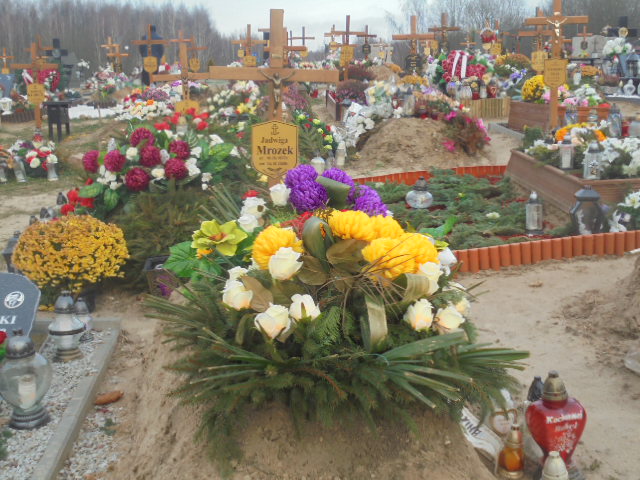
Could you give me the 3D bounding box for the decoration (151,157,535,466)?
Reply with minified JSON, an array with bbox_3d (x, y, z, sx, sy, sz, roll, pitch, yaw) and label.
[{"bbox_3d":[0.056,0.201,2.550,1.080,0.600,0.900,-2,14,-3],"label":"decoration"}]

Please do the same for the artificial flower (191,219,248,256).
[{"bbox_3d":[-0.316,-0.008,2.500,0.175,0.115,0.140,0,14,0],"label":"artificial flower"}]

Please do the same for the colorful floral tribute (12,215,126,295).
[{"bbox_3d":[-1.302,0.076,4.150,0.580,0.430,0.560,-2,14,0],"label":"colorful floral tribute"}]

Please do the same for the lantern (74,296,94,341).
[{"bbox_3d":[-1.111,0.375,3.750,0.085,0.205,0.085,-2,14,0],"label":"lantern"}]

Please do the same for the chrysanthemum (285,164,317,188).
[{"bbox_3d":[-0.065,-0.209,2.800,0.118,0.110,0.115,0,13,0],"label":"chrysanthemum"}]

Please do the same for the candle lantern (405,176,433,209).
[{"bbox_3d":[0.808,-0.388,6.500,0.225,0.265,0.225,-2,14,0],"label":"candle lantern"}]

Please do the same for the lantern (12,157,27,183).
[{"bbox_3d":[-3.132,-0.731,8.300,0.105,0.270,0.105,-2,14,0],"label":"lantern"}]

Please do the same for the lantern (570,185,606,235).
[{"bbox_3d":[1.709,-0.170,5.050,0.220,0.356,0.220,0,13,0],"label":"lantern"}]

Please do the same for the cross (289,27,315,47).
[{"bbox_3d":[-0.528,-5.600,24.000,0.740,1.700,0.090,0,14,6],"label":"cross"}]

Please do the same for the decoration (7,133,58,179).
[{"bbox_3d":[-2.821,-0.828,7.800,0.500,0.439,0.400,-2,13,-8],"label":"decoration"}]

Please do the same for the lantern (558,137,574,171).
[{"bbox_3d":[2.108,-0.740,6.800,0.125,0.285,0.125,0,14,0],"label":"lantern"}]

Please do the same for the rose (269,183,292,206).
[{"bbox_3d":[-0.138,-0.153,2.700,0.075,0.079,0.075,0,13,0],"label":"rose"}]

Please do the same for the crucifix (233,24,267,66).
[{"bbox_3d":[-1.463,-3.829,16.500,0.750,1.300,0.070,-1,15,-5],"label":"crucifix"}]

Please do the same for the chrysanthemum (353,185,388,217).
[{"bbox_3d":[0.181,-0.142,2.850,0.130,0.118,0.130,-1,14,0],"label":"chrysanthemum"}]

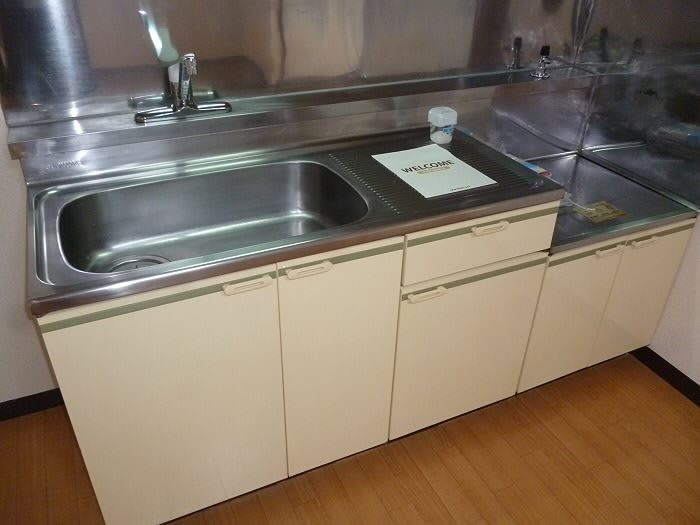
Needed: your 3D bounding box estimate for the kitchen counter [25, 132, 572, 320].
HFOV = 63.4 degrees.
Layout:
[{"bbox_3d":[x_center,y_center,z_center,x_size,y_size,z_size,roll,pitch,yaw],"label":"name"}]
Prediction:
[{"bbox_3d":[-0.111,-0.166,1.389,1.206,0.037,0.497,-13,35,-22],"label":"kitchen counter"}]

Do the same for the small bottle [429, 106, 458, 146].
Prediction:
[{"bbox_3d":[0.272,-0.402,1.668,0.078,0.090,0.078,1,31,-1],"label":"small bottle"}]

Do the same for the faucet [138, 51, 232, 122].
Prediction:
[{"bbox_3d":[-0.403,-0.428,1.375,0.247,0.178,0.204,-13,35,-22],"label":"faucet"}]

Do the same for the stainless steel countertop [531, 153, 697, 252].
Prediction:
[{"bbox_3d":[0.695,-0.207,1.821,0.590,0.032,0.502,-13,35,-22],"label":"stainless steel countertop"}]

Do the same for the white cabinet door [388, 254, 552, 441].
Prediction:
[{"bbox_3d":[0.323,0.241,1.577,0.447,0.522,0.033,-13,35,-22],"label":"white cabinet door"}]

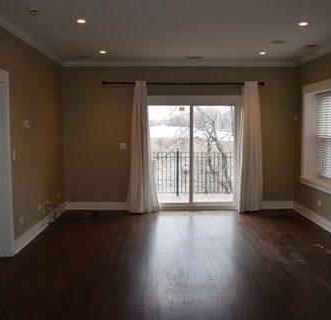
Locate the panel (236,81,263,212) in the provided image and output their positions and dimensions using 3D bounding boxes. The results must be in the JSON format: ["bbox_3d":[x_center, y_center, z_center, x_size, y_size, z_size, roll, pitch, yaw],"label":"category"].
[{"bbox_3d":[1.581,-0.235,6.674,0.455,2.400,0.140,0,5,-1],"label":"panel"}]

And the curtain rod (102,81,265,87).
[{"bbox_3d":[0.345,-1.391,6.554,2.940,0.080,0.080,0,5,-1],"label":"curtain rod"}]

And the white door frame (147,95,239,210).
[{"bbox_3d":[0.491,-0.122,6.795,1.960,2.152,0.140,0,5,-1],"label":"white door frame"}]

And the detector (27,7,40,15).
[{"bbox_3d":[-1.361,-1.529,3.700,0.124,0.045,0.124,0,5,-1],"label":"detector"}]

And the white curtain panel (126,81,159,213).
[{"bbox_3d":[-0.421,-0.235,6.639,0.590,2.400,0.140,0,5,-1],"label":"white curtain panel"}]

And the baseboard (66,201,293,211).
[{"bbox_3d":[0.285,0.879,6.826,4.302,0.150,0.020,0,5,-1],"label":"baseboard"}]

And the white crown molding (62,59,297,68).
[{"bbox_3d":[0.290,-1.748,6.570,4.302,0.092,0.085,0,5,-1],"label":"white crown molding"}]

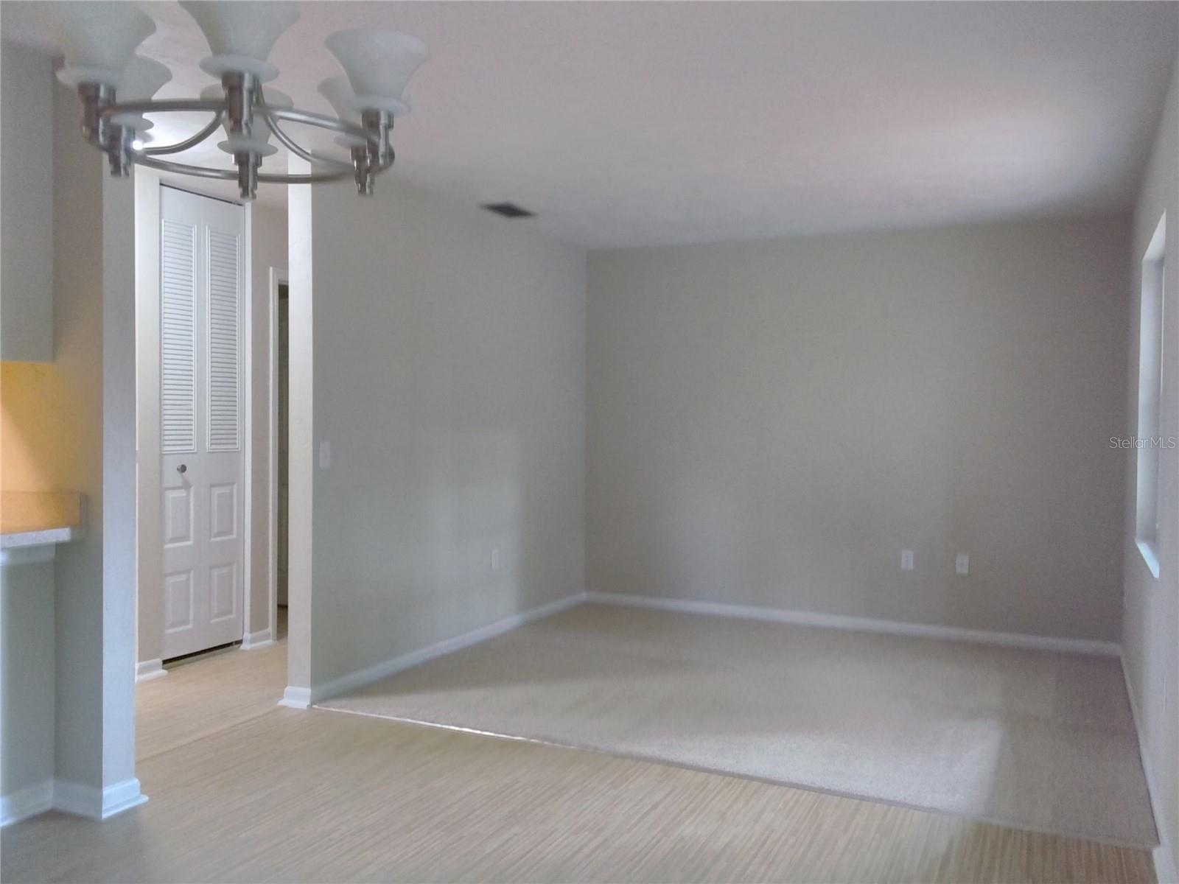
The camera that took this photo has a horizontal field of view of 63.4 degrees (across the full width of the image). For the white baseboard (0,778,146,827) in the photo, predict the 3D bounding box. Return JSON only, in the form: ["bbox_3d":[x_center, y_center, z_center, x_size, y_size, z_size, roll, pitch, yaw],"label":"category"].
[{"bbox_3d":[-1.637,1.146,3.052,0.235,0.086,0.365,1,2,27],"label":"white baseboard"}]

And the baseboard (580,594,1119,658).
[{"bbox_3d":[1.425,1.110,5.896,3.258,0.076,0.016,1,2,27],"label":"baseboard"}]

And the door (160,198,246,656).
[{"bbox_3d":[-2.042,-0.094,5.009,0.035,2.387,0.552,1,2,27],"label":"door"}]

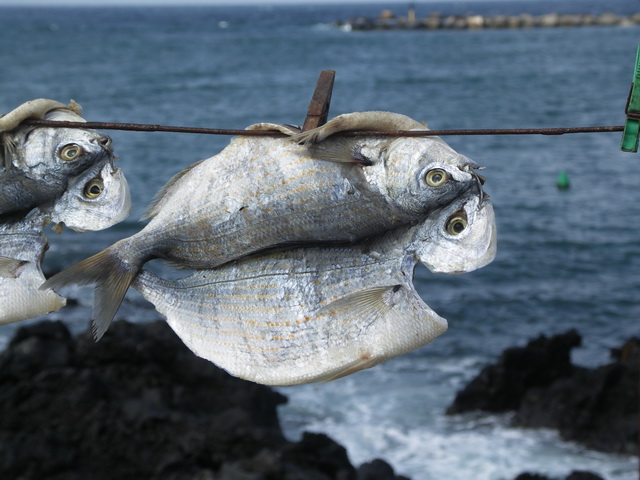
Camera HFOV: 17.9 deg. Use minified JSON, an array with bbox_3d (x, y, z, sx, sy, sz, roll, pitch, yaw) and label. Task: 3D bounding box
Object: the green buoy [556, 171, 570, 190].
[{"bbox_3d":[7.902,-1.931,66.000,0.430,0.620,0.430,-1,7,0],"label":"green buoy"}]

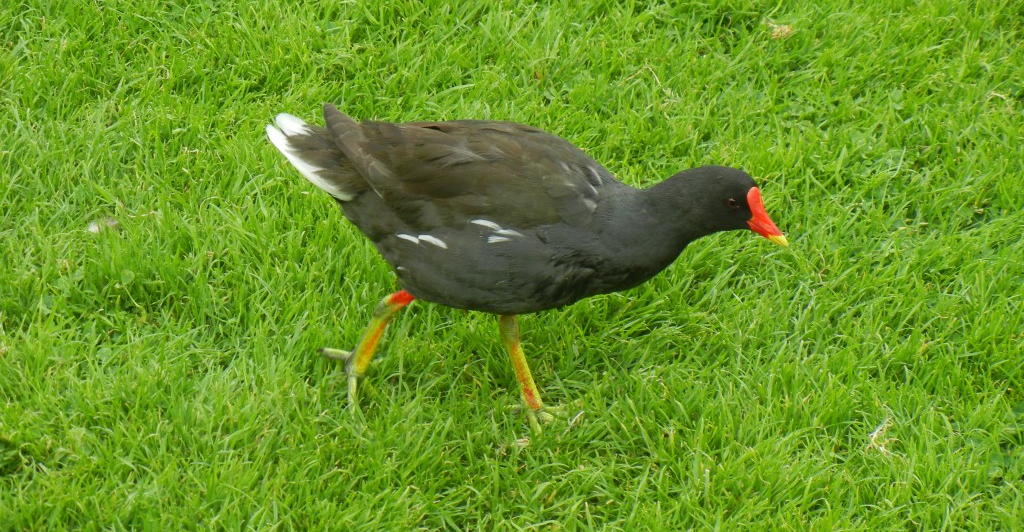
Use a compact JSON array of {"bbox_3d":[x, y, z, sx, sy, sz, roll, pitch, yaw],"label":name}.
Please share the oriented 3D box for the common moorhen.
[{"bbox_3d":[0.009,-0.005,3.150,0.320,0.208,0.120,2,26,4],"label":"common moorhen"}]

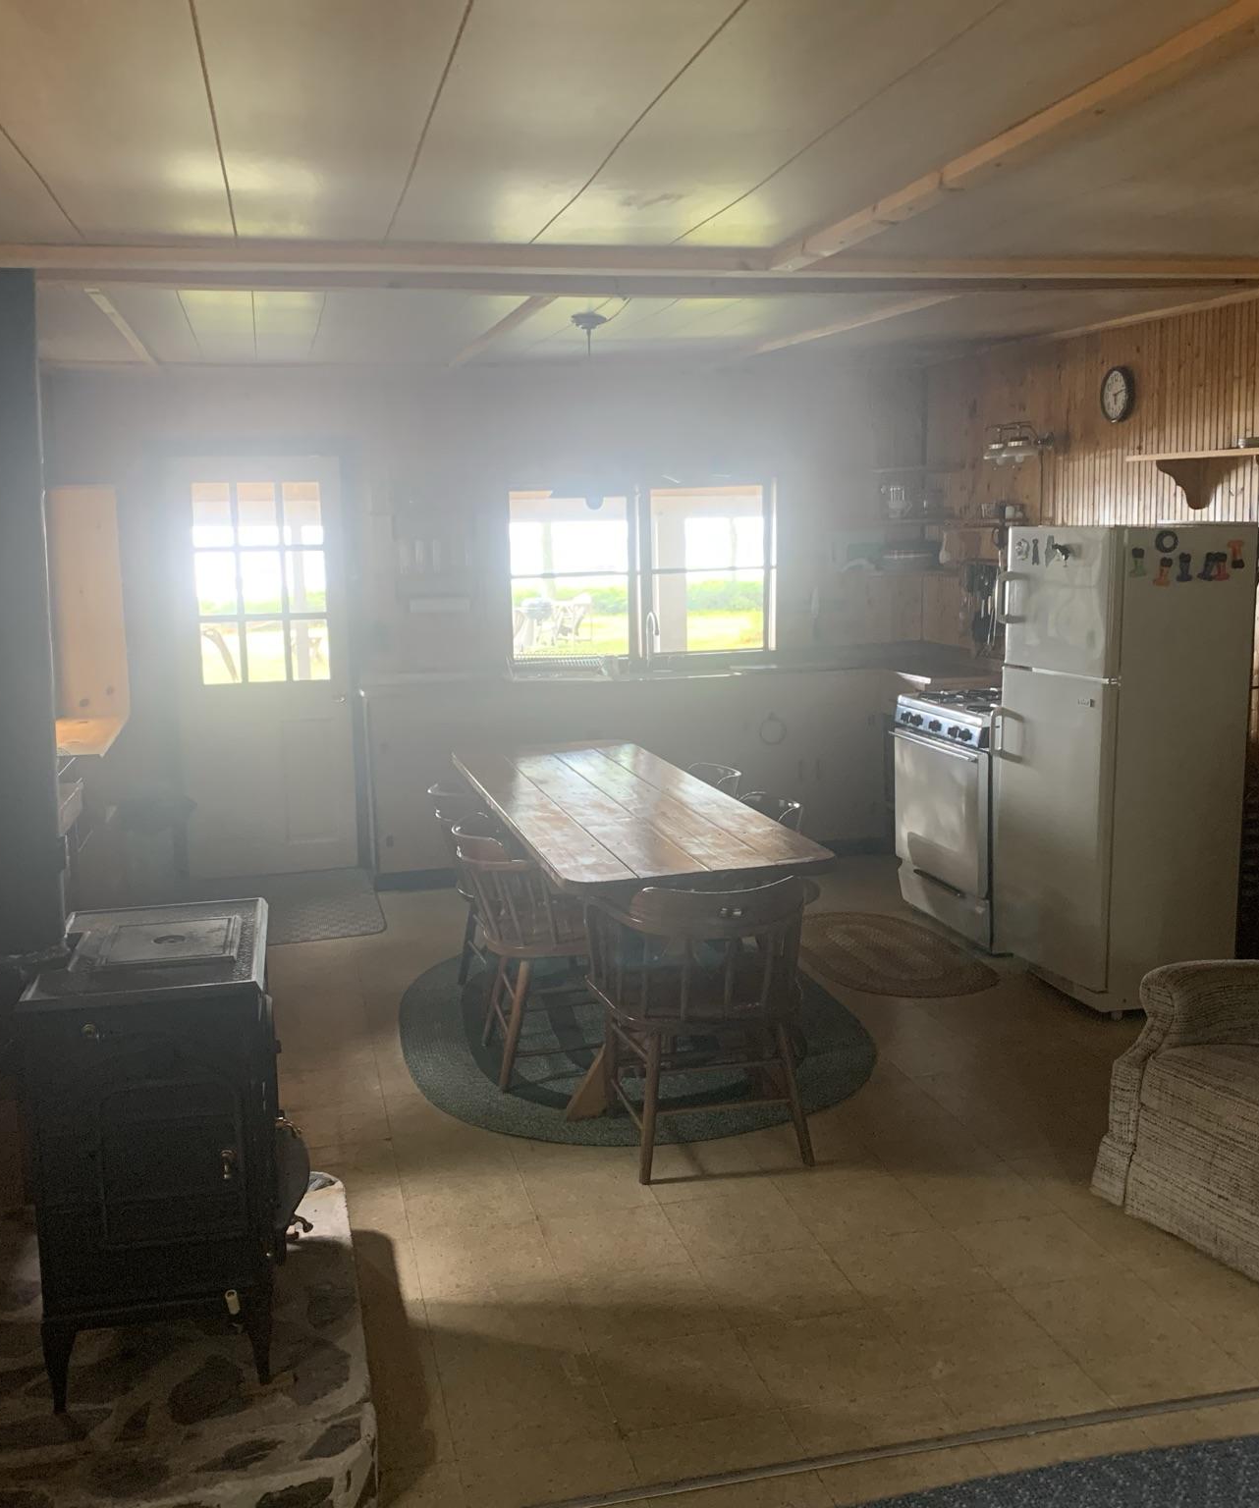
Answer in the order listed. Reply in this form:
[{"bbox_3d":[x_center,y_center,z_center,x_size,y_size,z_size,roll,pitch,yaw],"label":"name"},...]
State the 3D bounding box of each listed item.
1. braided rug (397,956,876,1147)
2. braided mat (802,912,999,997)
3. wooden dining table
[{"bbox_3d":[-0.013,0.883,5.125,1.520,0.015,2.170,-3,9,-8],"label":"braided rug"},{"bbox_3d":[0.981,0.755,5.832,0.600,0.015,1.200,-3,9,-13],"label":"braided mat"},{"bbox_3d":[-0.068,0.506,4.906,0.750,0.750,2.150,-3,9,-13],"label":"wooden dining table"}]

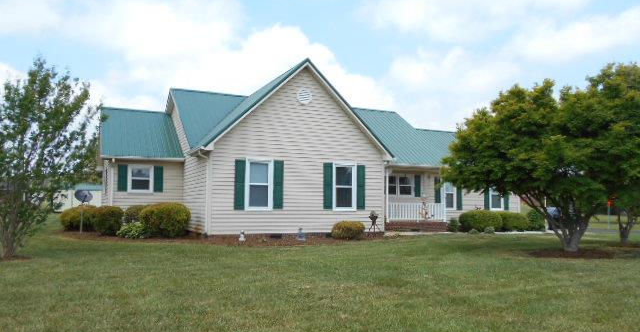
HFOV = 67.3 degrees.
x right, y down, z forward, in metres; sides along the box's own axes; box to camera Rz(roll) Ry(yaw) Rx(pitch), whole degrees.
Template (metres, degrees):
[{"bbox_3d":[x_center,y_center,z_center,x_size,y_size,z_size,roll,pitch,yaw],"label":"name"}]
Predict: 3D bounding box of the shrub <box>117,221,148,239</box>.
[{"bbox_3d":[-5.792,1.954,14.850,0.950,0.520,0.880,2,-5,-26],"label":"shrub"}]

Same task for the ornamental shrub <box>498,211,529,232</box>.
[{"bbox_3d":[8.695,2.483,21.600,1.360,0.970,1.250,2,-5,-26],"label":"ornamental shrub"}]

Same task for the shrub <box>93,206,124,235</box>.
[{"bbox_3d":[-7.119,1.837,16.200,1.020,0.930,1.000,2,-5,-26],"label":"shrub"}]

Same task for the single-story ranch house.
[{"bbox_3d":[0.405,-0.066,22.974,19.900,6.050,12.100,2,-5,-26],"label":"single-story ranch house"}]

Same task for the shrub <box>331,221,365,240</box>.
[{"bbox_3d":[0.917,2.097,15.750,1.070,0.620,1.020,0,-5,0],"label":"shrub"}]

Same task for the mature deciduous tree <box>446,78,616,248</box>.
[{"bbox_3d":[5.753,0.000,13.200,4.550,4.750,4.500,-2,-5,24],"label":"mature deciduous tree"}]

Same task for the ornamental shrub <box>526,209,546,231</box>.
[{"bbox_3d":[10.281,2.538,22.800,1.000,1.020,1.000,2,-5,-26],"label":"ornamental shrub"}]

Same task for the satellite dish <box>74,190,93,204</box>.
[{"bbox_3d":[-8.157,1.077,16.600,0.620,0.500,0.380,3,-6,-33],"label":"satellite dish"}]

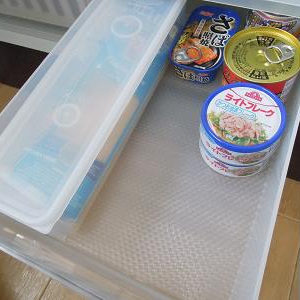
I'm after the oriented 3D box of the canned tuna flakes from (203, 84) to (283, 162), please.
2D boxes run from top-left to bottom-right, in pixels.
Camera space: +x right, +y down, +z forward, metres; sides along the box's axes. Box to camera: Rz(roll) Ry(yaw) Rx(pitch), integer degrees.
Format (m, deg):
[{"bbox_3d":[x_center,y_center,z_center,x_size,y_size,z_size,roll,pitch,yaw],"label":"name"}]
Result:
[{"bbox_3d":[0.085,-0.024,0.262,0.074,0.034,0.074,-4,64,7],"label":"canned tuna flakes"}]

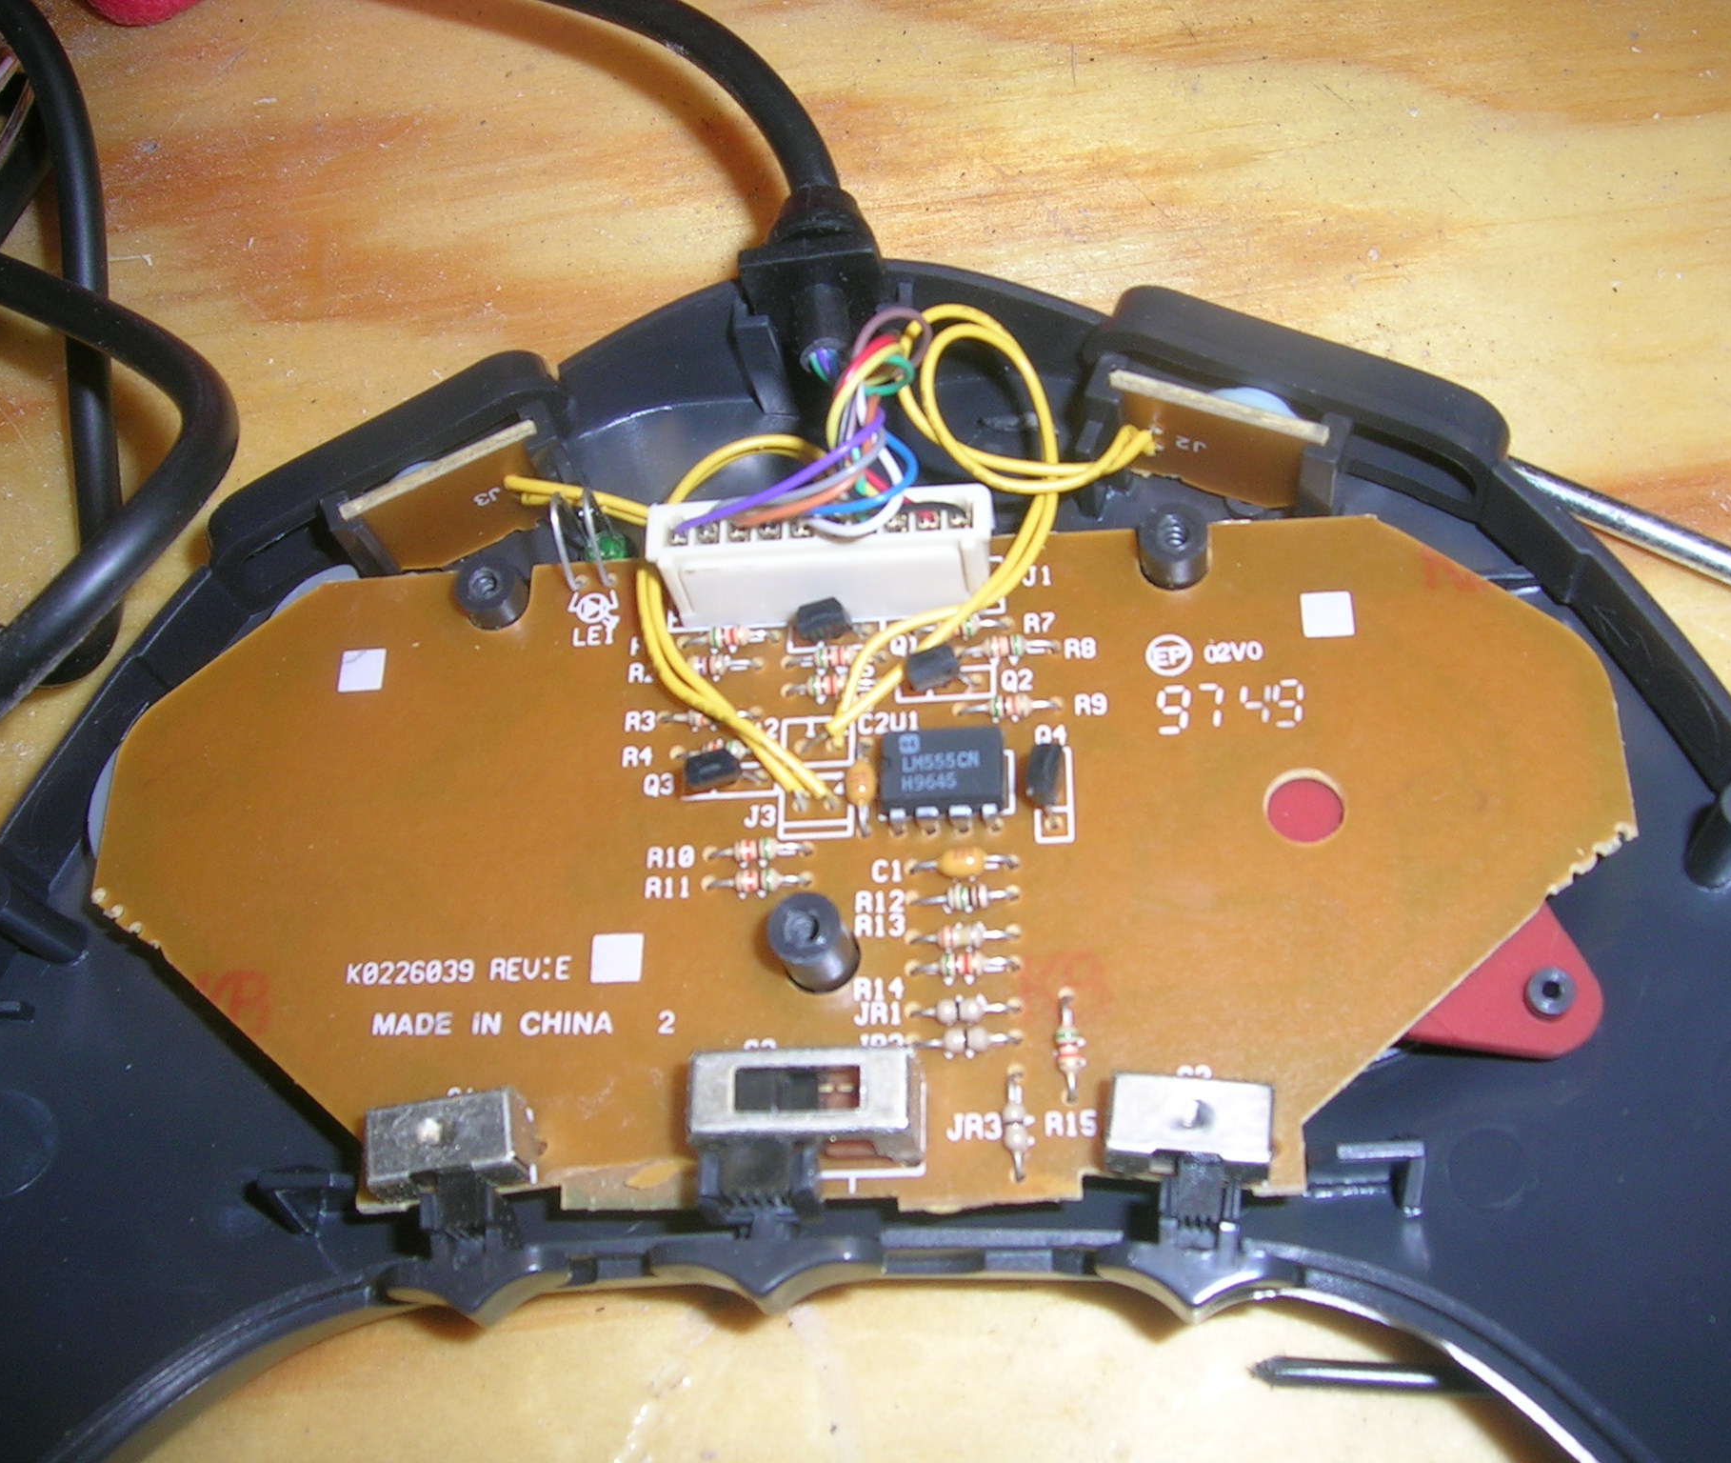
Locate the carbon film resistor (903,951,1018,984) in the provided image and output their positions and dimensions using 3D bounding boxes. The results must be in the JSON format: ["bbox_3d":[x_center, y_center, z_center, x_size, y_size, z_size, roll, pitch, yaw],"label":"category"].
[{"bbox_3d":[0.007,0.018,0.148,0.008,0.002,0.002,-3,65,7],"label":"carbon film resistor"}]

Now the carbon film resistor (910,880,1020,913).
[{"bbox_3d":[0.007,0.012,0.148,0.008,0.002,0.002,-3,65,8],"label":"carbon film resistor"}]

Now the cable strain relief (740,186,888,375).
[{"bbox_3d":[-0.004,-0.040,0.174,0.012,0.012,0.016,-5,65,6],"label":"cable strain relief"}]

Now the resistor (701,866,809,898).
[{"bbox_3d":[-0.008,0.011,0.151,0.008,0.002,0.002,-3,65,8],"label":"resistor"}]

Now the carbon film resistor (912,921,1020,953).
[{"bbox_3d":[0.007,0.015,0.147,0.008,0.002,0.002,-4,65,8],"label":"carbon film resistor"}]

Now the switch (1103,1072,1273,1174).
[{"bbox_3d":[0.023,0.027,0.137,0.011,0.005,0.005,3,66,11],"label":"switch"}]

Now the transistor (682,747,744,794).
[{"bbox_3d":[-0.012,0.003,0.154,0.004,0.004,0.002,-14,64,3],"label":"transistor"}]

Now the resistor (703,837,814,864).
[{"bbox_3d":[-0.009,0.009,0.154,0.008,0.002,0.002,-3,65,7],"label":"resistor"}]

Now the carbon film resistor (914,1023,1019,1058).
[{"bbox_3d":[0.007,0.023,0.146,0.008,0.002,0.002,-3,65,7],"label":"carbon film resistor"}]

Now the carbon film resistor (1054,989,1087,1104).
[{"bbox_3d":[0.015,0.022,0.142,0.002,0.002,0.008,-3,65,8],"label":"carbon film resistor"}]

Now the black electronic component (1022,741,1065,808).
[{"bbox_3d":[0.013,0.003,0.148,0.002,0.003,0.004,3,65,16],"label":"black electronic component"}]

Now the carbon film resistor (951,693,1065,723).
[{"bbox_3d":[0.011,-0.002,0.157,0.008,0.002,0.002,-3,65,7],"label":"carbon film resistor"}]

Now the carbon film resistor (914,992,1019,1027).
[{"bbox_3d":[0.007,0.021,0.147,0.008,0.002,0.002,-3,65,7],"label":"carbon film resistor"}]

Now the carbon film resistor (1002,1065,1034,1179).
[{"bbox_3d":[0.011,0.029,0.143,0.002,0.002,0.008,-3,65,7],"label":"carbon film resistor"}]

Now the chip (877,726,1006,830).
[{"bbox_3d":[0.006,0.003,0.154,0.009,0.004,0.008,-3,65,7],"label":"chip"}]

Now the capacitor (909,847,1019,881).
[{"bbox_3d":[0.007,0.010,0.149,0.008,0.002,0.002,-3,65,8],"label":"capacitor"}]

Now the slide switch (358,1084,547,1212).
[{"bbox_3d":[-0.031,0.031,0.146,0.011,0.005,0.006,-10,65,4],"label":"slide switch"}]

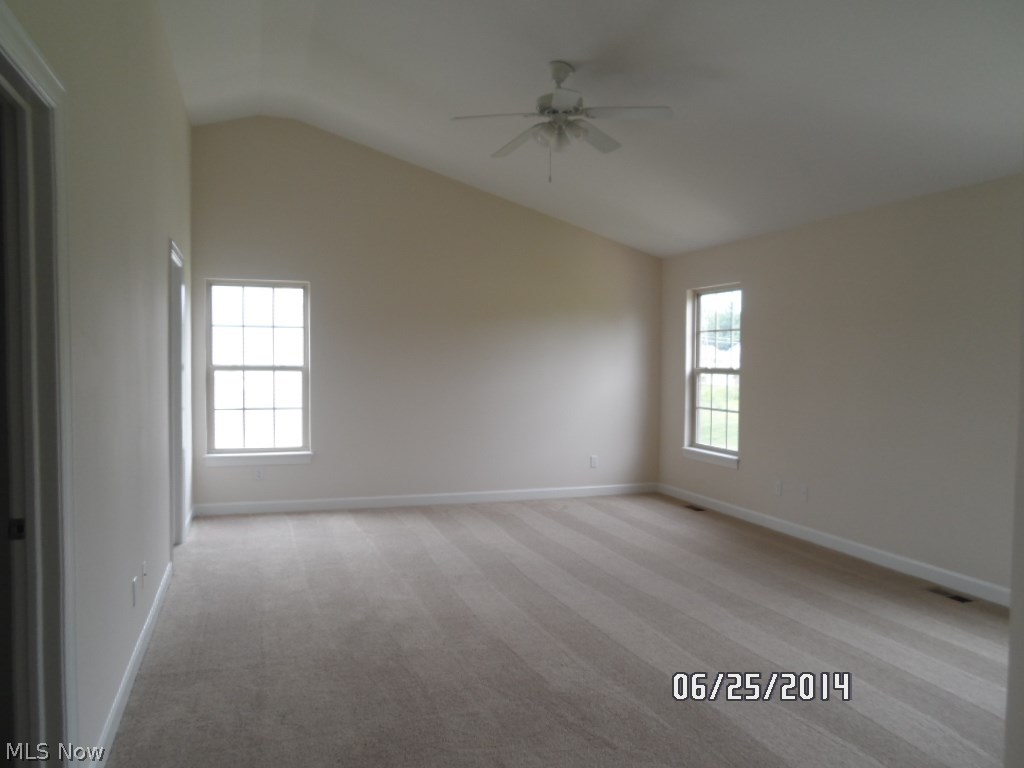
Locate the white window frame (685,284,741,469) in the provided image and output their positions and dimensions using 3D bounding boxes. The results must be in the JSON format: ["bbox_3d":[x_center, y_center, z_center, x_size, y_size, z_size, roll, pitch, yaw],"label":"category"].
[{"bbox_3d":[1.906,-0.085,6.950,0.120,1.639,0.887,0,2,-19],"label":"white window frame"}]

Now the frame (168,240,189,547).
[{"bbox_3d":[-2.348,0.132,5.101,0.130,2.127,0.980,0,2,-19],"label":"frame"}]

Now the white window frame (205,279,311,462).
[{"bbox_3d":[-2.232,-0.142,6.540,0.865,1.542,0.110,0,2,-19],"label":"white window frame"}]

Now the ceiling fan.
[{"bbox_3d":[0.278,-1.593,4.236,1.240,0.490,1.220,0,2,0],"label":"ceiling fan"}]

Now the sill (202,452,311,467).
[{"bbox_3d":[-2.223,0.678,6.534,0.902,0.111,0.100,0,2,-19],"label":"sill"}]

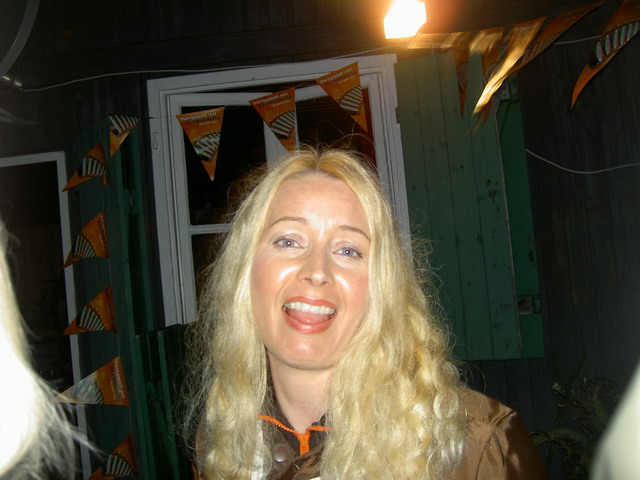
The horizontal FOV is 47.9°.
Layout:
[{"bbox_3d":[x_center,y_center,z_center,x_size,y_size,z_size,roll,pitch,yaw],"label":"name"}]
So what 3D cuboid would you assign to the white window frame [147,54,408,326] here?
[{"bbox_3d":[-0.145,-0.108,2.770,0.970,1.111,0.110,-5,-3,5],"label":"white window frame"}]

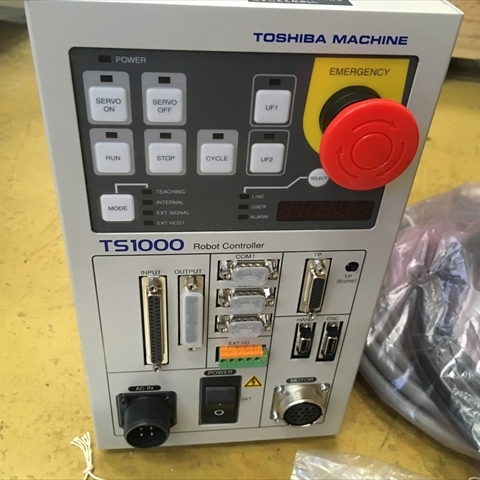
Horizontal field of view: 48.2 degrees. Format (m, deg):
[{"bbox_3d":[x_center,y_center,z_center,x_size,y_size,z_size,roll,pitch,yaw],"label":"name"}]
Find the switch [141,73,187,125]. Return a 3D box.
[{"bbox_3d":[-0.031,-0.057,0.221,0.018,0.022,0.004,-1,37,-7],"label":"switch"}]

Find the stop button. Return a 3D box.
[{"bbox_3d":[0.051,-0.045,0.229,0.040,0.040,0.033,-1,37,-7],"label":"stop button"}]

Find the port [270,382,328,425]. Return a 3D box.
[{"bbox_3d":[0.039,0.109,0.349,0.036,0.036,0.013,-1,37,-7],"label":"port"}]

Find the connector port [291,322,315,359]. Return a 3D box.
[{"bbox_3d":[0.039,0.061,0.329,0.011,0.029,0.008,-1,37,-7],"label":"connector port"}]

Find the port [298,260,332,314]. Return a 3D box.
[{"bbox_3d":[0.042,0.027,0.301,0.013,0.040,0.009,-1,37,-7],"label":"port"}]

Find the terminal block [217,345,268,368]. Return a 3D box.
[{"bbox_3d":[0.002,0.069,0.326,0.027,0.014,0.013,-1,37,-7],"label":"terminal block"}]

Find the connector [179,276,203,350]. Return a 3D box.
[{"bbox_3d":[-0.027,0.042,0.302,0.013,0.053,0.009,-1,37,-7],"label":"connector"}]

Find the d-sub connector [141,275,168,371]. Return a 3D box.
[{"bbox_3d":[-0.047,0.047,0.297,0.013,0.069,0.008,-1,37,-7],"label":"d-sub connector"}]

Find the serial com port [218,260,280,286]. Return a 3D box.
[{"bbox_3d":[0.005,0.018,0.288,0.031,0.013,0.009,-1,37,-7],"label":"serial com port"}]

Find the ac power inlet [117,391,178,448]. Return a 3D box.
[{"bbox_3d":[-0.058,0.113,0.334,0.036,0.036,0.021,-1,37,-7],"label":"ac power inlet"}]

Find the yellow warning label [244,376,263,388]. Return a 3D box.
[{"bbox_3d":[0.009,0.090,0.338,0.013,0.011,0.001,-1,37,-7],"label":"yellow warning label"}]

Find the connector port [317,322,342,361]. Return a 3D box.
[{"bbox_3d":[0.055,0.062,0.332,0.011,0.033,0.008,-1,37,-7],"label":"connector port"}]

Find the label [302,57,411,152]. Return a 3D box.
[{"bbox_3d":[0.050,-0.057,0.240,0.044,0.048,0.001,-1,37,-7],"label":"label"}]

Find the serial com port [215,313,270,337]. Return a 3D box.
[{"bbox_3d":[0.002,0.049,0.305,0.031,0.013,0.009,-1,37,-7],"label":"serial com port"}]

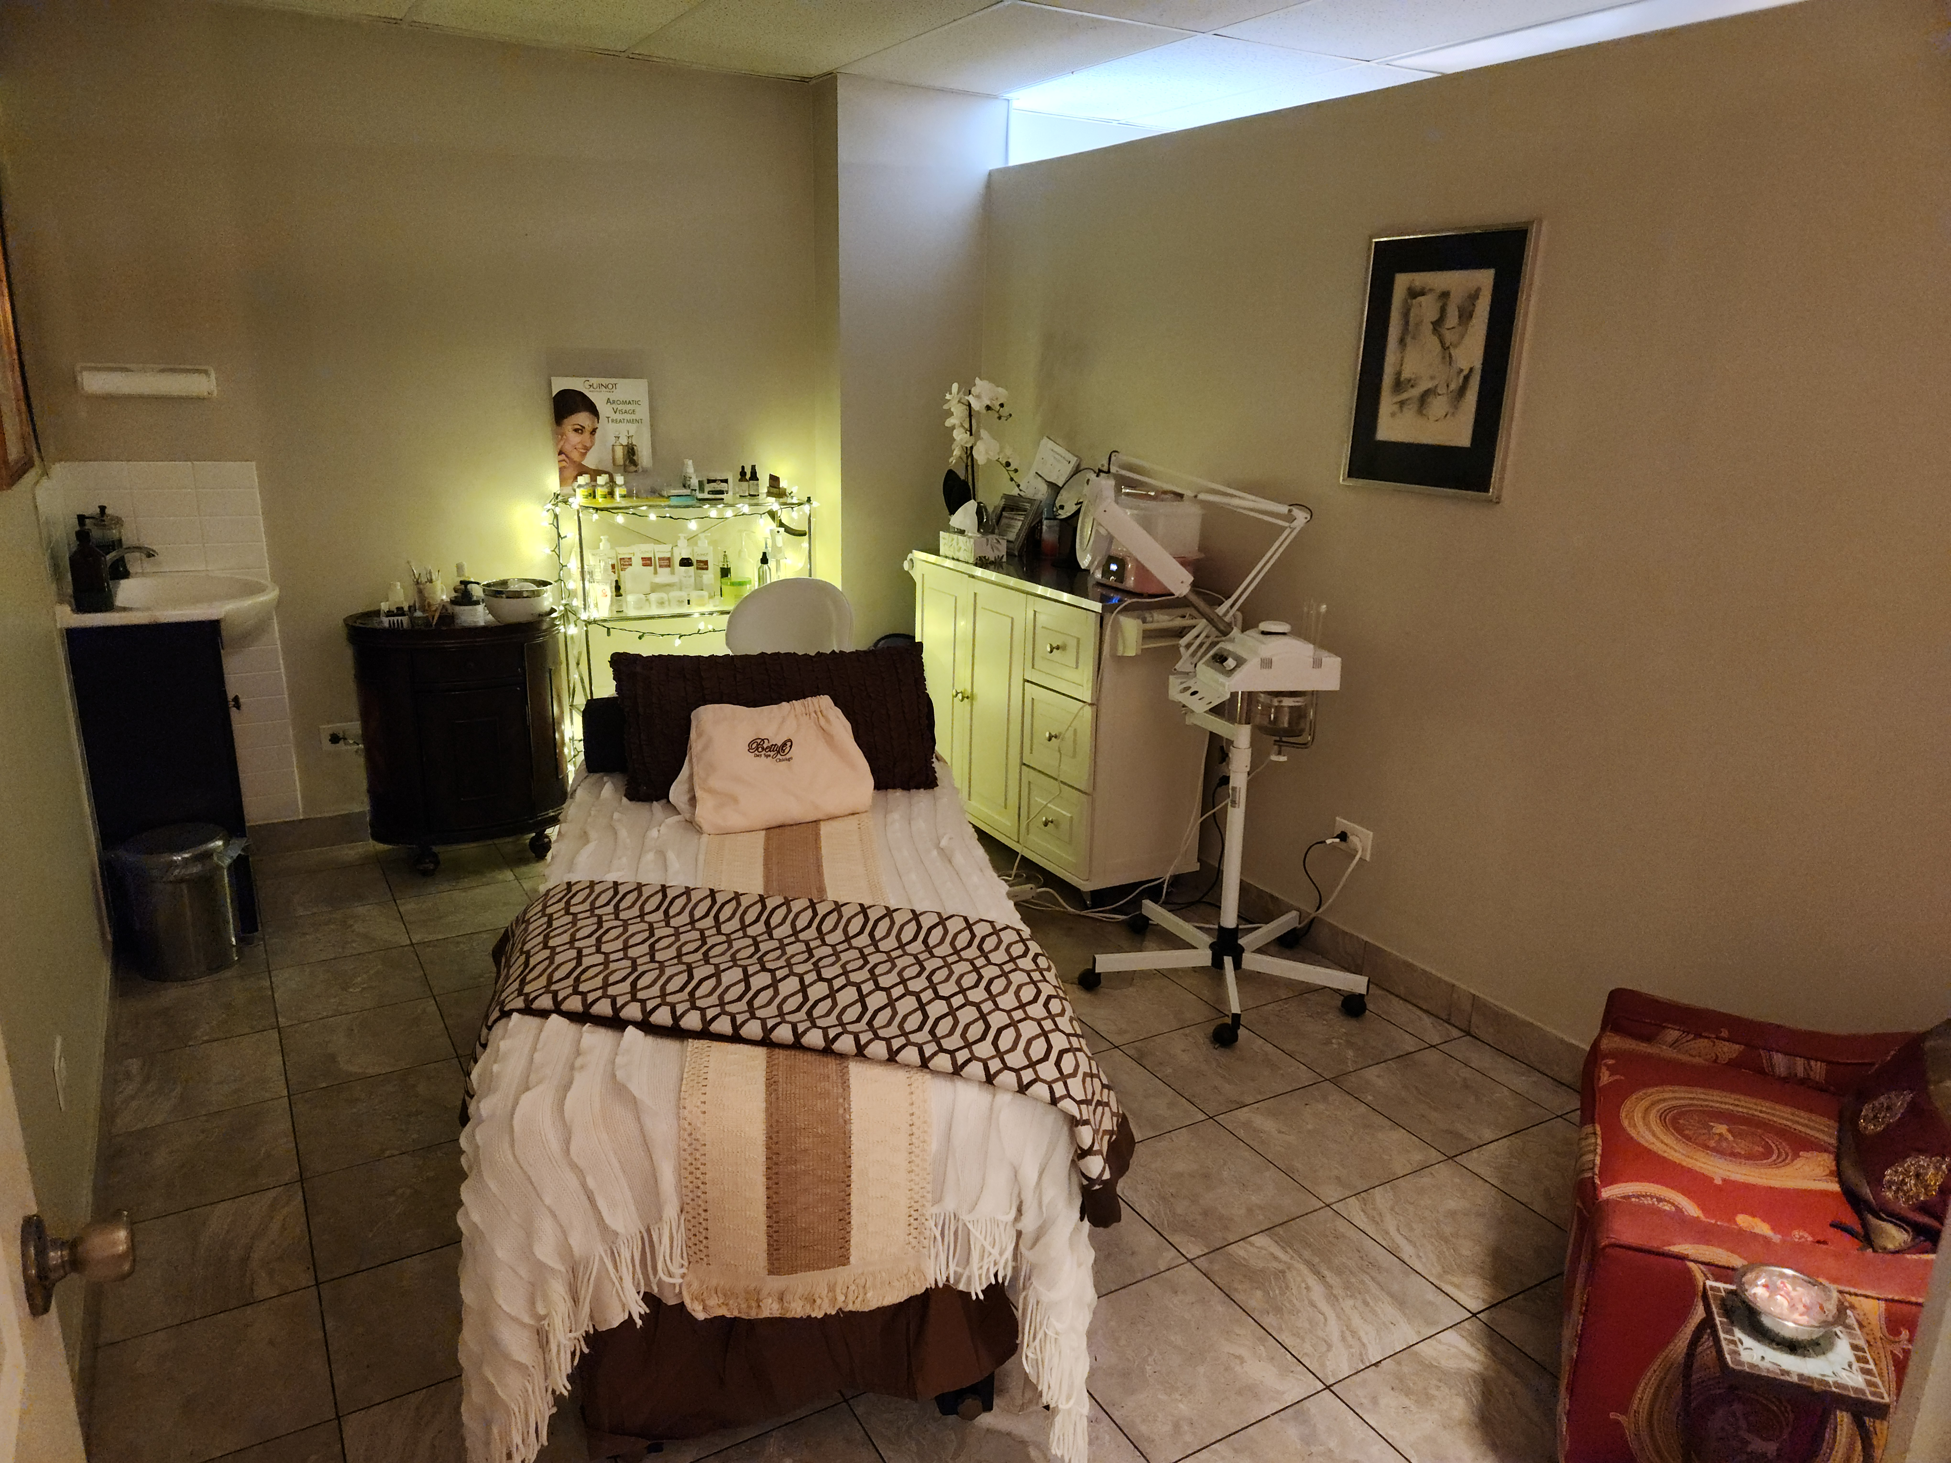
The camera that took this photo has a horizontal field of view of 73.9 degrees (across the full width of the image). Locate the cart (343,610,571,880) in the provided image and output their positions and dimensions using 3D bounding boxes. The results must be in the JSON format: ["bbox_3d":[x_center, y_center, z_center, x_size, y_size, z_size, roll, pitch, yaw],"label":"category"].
[{"bbox_3d":[-1.536,0.008,3.923,0.605,0.740,0.395,-8,18,-30],"label":"cart"}]

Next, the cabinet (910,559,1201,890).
[{"bbox_3d":[0.219,-0.056,4.029,0.420,0.886,1.100,-8,18,-30],"label":"cabinet"}]

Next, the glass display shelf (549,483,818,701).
[{"bbox_3d":[-0.939,-0.246,4.285,0.780,1.060,0.300,-8,18,-30],"label":"glass display shelf"}]

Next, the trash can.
[{"bbox_3d":[-1.962,0.416,3.215,0.280,0.325,0.280,-8,18,-30],"label":"trash can"}]

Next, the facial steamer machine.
[{"bbox_3d":[0.576,0.007,3.071,0.730,1.300,0.670,-1,16,-8],"label":"facial steamer machine"}]

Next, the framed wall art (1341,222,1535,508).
[{"bbox_3d":[1.016,-0.810,2.873,0.025,0.555,0.442,-8,18,-30],"label":"framed wall art"}]

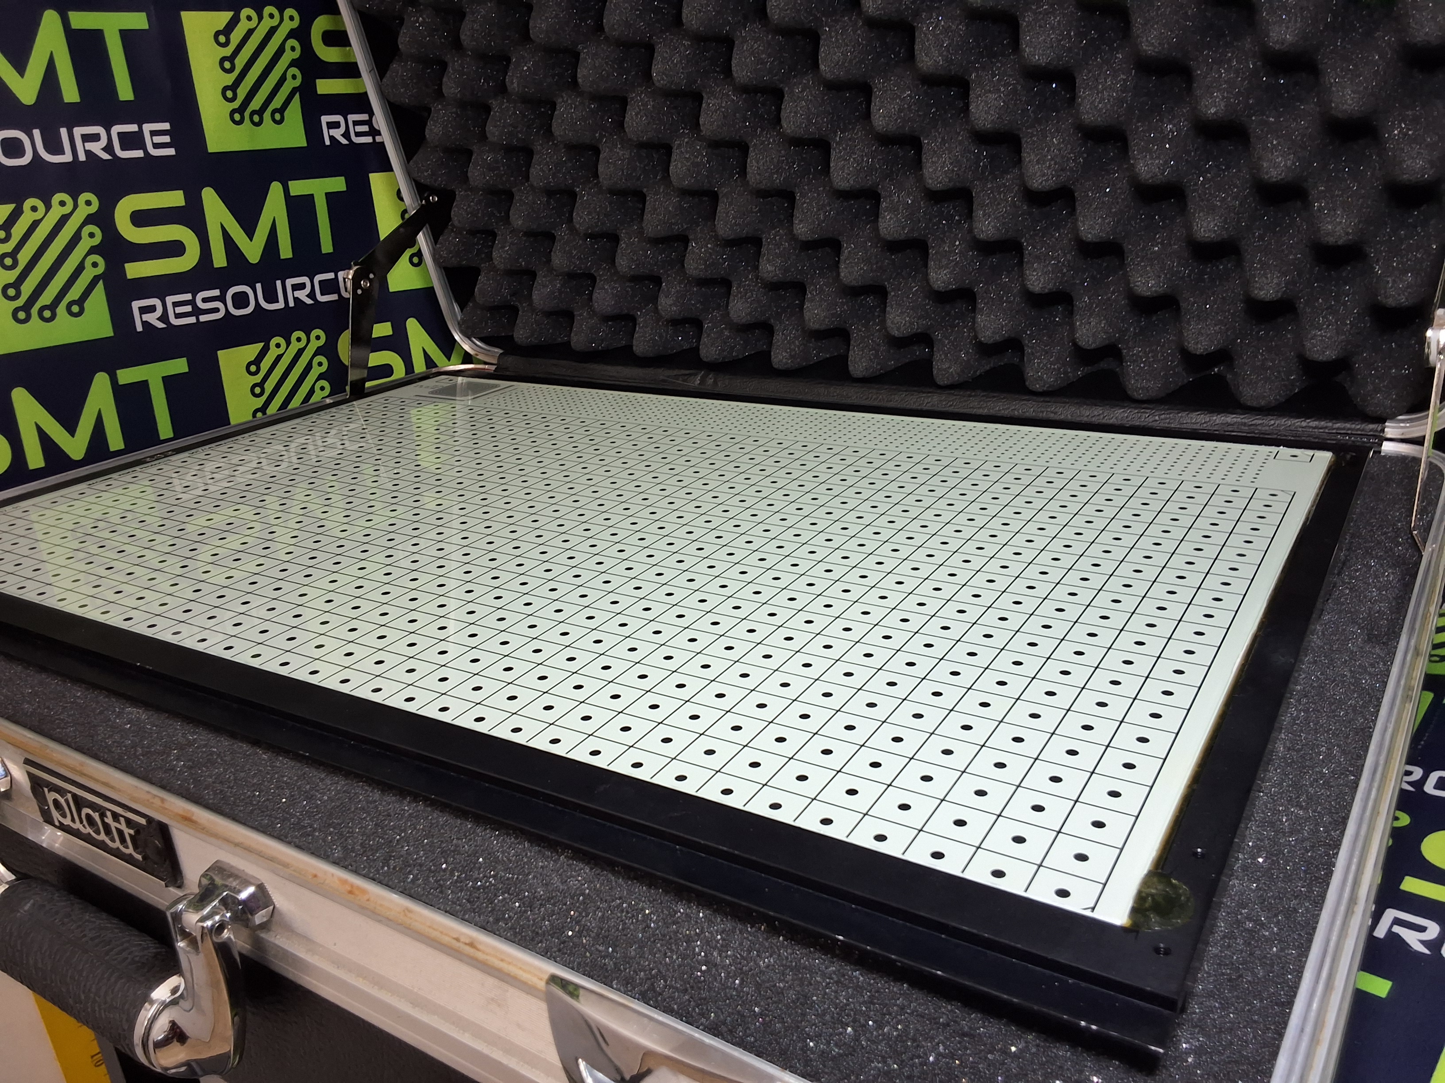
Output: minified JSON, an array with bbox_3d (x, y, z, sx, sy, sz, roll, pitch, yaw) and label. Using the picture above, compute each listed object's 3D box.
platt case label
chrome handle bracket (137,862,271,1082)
[{"bbox_3d":[-0.166,0.075,0.312,0.062,0.019,0.003,10,25,32],"label":"platt case label"},{"bbox_3d":[-0.123,0.107,0.280,0.027,0.049,0.029,10,25,32],"label":"chrome handle bracket"}]

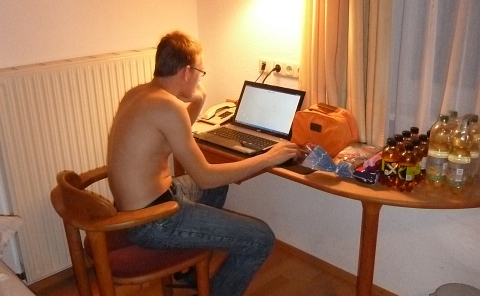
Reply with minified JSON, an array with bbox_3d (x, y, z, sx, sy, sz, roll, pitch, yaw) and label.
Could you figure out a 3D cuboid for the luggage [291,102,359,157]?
[{"bbox_3d":[0.381,-0.100,2.078,0.260,0.183,0.200,16,27,39],"label":"luggage"}]

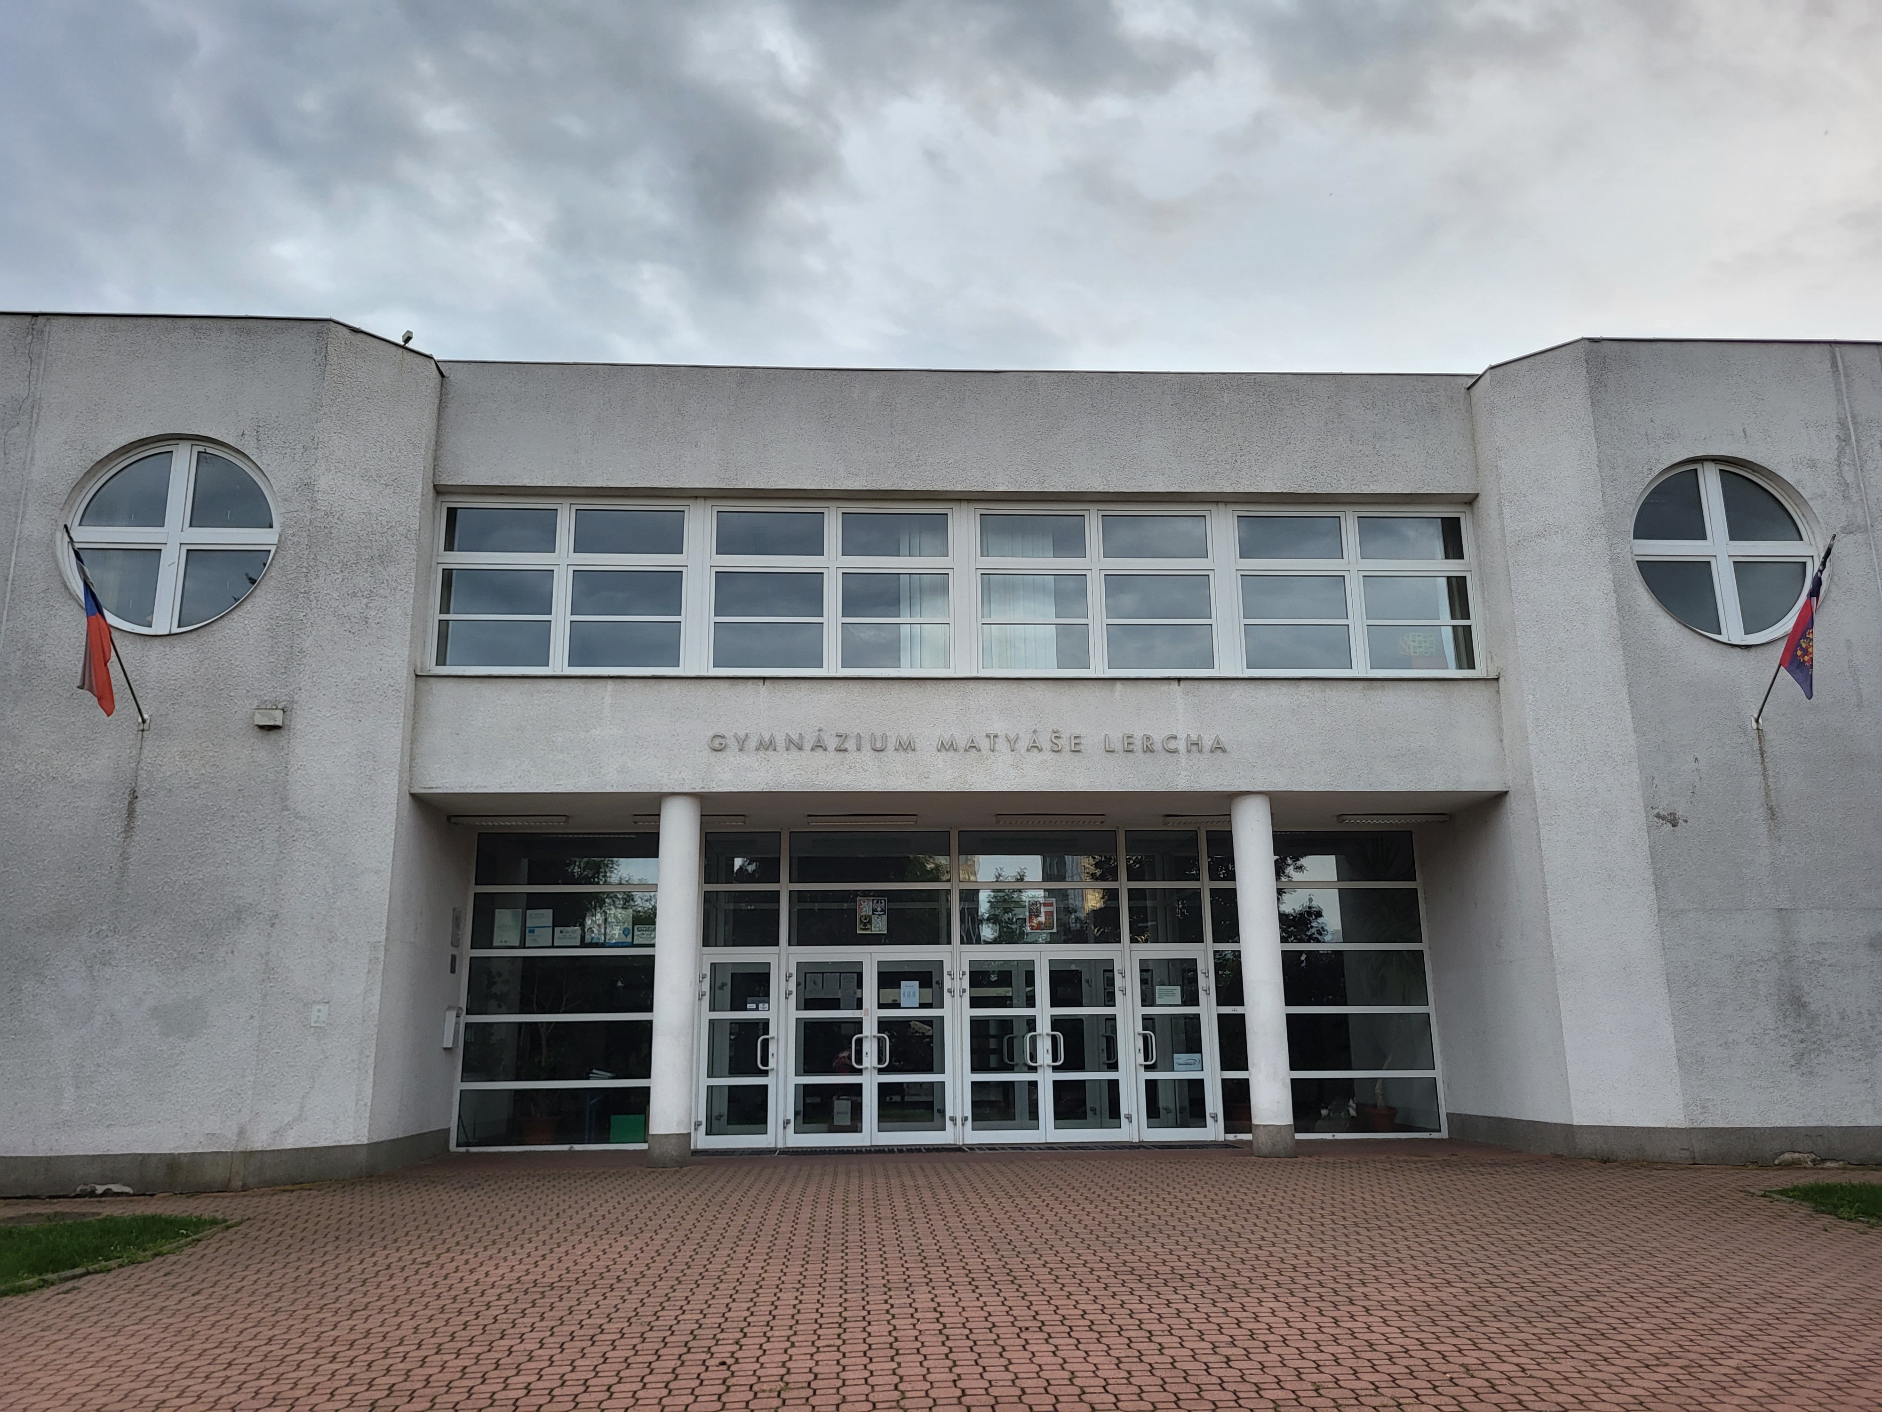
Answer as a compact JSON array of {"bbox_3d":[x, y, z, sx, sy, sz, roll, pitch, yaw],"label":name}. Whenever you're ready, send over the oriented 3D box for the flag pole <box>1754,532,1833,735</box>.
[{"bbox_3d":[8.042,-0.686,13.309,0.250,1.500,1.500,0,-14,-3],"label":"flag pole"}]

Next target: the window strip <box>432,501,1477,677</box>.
[{"bbox_3d":[0.273,-1.258,15.375,11.330,2.040,0.200,0,-14,-3],"label":"window strip"}]

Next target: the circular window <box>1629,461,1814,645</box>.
[{"bbox_3d":[7.998,-1.541,14.532,2.050,2.050,0.180,0,-14,-3],"label":"circular window"}]

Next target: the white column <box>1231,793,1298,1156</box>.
[{"bbox_3d":[3.330,2.758,14.652,0.400,3.650,0.400,0,-14,-3],"label":"white column"}]

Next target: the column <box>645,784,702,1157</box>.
[{"bbox_3d":[-2.695,2.755,14.334,0.400,3.650,0.400,0,-14,-3],"label":"column"}]

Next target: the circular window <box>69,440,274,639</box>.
[{"bbox_3d":[-7.364,-1.587,13.682,2.050,2.050,0.180,0,-14,-3],"label":"circular window"}]

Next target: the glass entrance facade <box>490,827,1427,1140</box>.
[{"bbox_3d":[0.175,3.215,16.435,11.300,3.620,0.200,0,-14,-3],"label":"glass entrance facade"}]

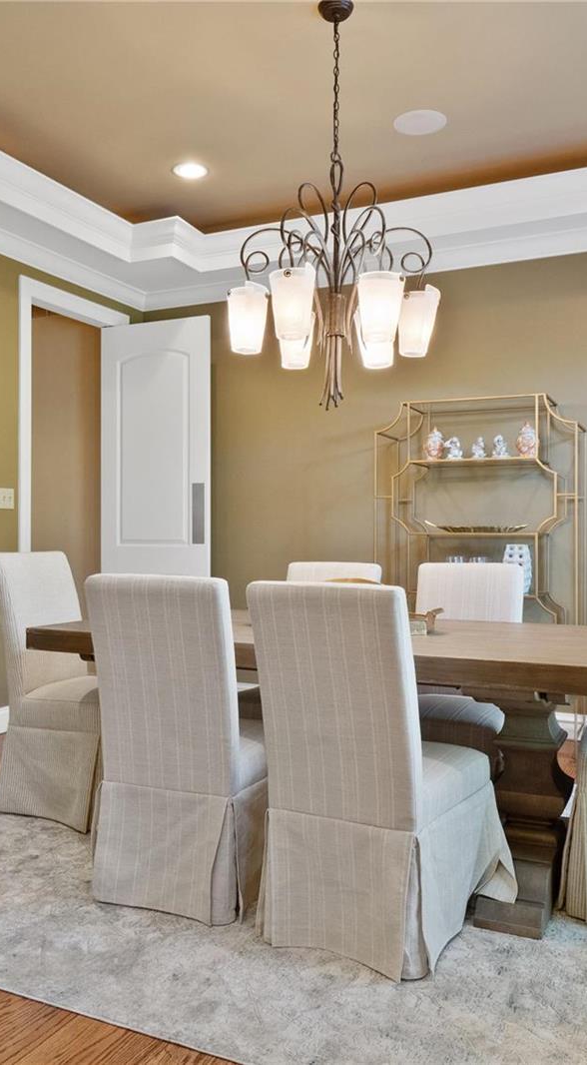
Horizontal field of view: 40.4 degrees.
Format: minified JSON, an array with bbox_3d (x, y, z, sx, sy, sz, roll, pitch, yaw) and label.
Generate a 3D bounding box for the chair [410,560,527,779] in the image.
[{"bbox_3d":[0.641,0.613,3.155,0.520,0.955,0.660,0,0,26],"label":"chair"}]

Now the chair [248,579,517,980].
[{"bbox_3d":[0.229,0.613,2.237,0.530,0.955,0.670,0,0,28],"label":"chair"}]

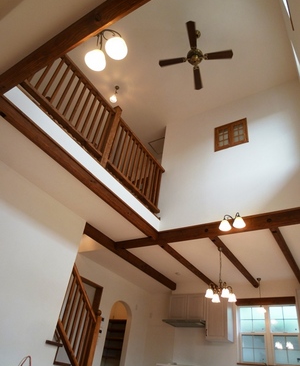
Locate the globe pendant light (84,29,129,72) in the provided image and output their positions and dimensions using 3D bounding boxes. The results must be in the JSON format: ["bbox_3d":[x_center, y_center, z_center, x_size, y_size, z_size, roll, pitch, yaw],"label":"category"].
[{"bbox_3d":[-0.350,-1.103,2.215,0.390,0.225,0.240,-15,-42,29],"label":"globe pendant light"}]

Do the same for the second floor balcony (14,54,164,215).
[{"bbox_3d":[-0.622,-0.739,4.489,0.090,1.240,3.290,-15,-42,29],"label":"second floor balcony"}]

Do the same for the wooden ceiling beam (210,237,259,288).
[{"bbox_3d":[1.697,1.549,5.340,0.125,0.105,2.510,-15,-42,29],"label":"wooden ceiling beam"}]

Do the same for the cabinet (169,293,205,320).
[{"bbox_3d":[0.934,2.927,6.479,0.876,0.561,0.340,-15,-42,29],"label":"cabinet"}]

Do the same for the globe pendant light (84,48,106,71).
[{"bbox_3d":[-0.432,-1.031,2.270,0.175,0.135,0.175,5,-36,4],"label":"globe pendant light"}]

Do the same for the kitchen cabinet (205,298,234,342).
[{"bbox_3d":[1.498,2.920,6.036,0.481,0.916,0.340,-15,-42,29],"label":"kitchen cabinet"}]

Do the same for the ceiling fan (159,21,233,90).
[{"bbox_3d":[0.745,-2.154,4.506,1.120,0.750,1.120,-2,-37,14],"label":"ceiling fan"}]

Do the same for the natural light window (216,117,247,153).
[{"bbox_3d":[1.588,-0.934,5.426,0.655,0.640,0.080,-15,-42,29],"label":"natural light window"}]

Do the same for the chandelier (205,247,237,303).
[{"bbox_3d":[1.159,1.482,4.562,0.410,0.840,0.410,-15,-42,29],"label":"chandelier"}]

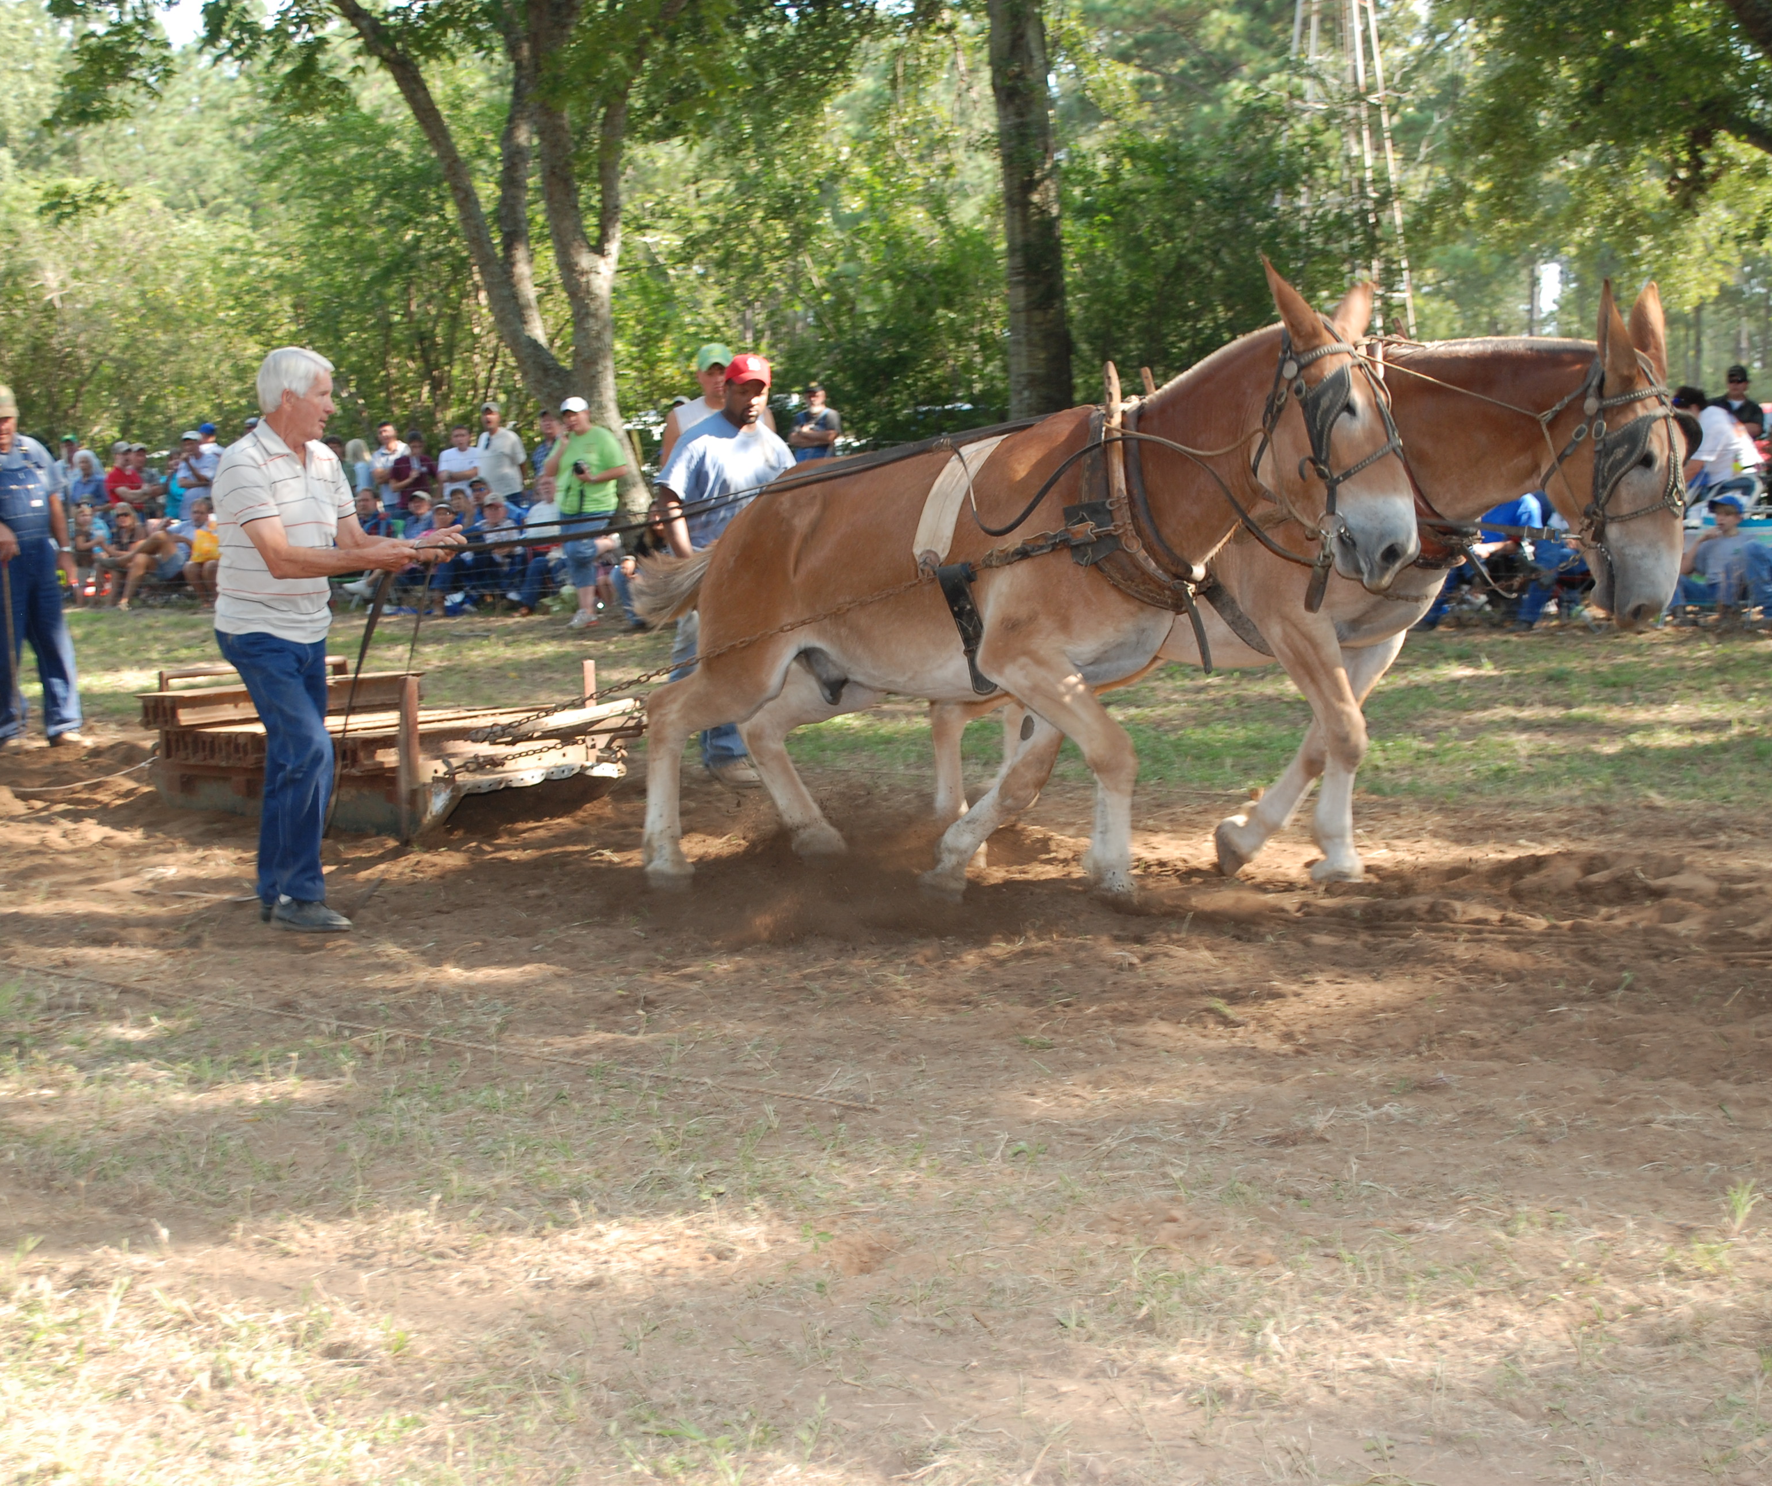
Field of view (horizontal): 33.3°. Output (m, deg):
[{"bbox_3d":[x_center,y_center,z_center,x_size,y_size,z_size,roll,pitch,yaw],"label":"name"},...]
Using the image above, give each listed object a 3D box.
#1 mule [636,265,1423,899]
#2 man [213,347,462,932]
[{"bbox_3d":[0.393,-0.513,9.452,2.576,1.922,0.680,1,7,19],"label":"mule"},{"bbox_3d":[-1.657,-0.313,8.908,0.680,1.751,0.540,1,7,21],"label":"man"}]

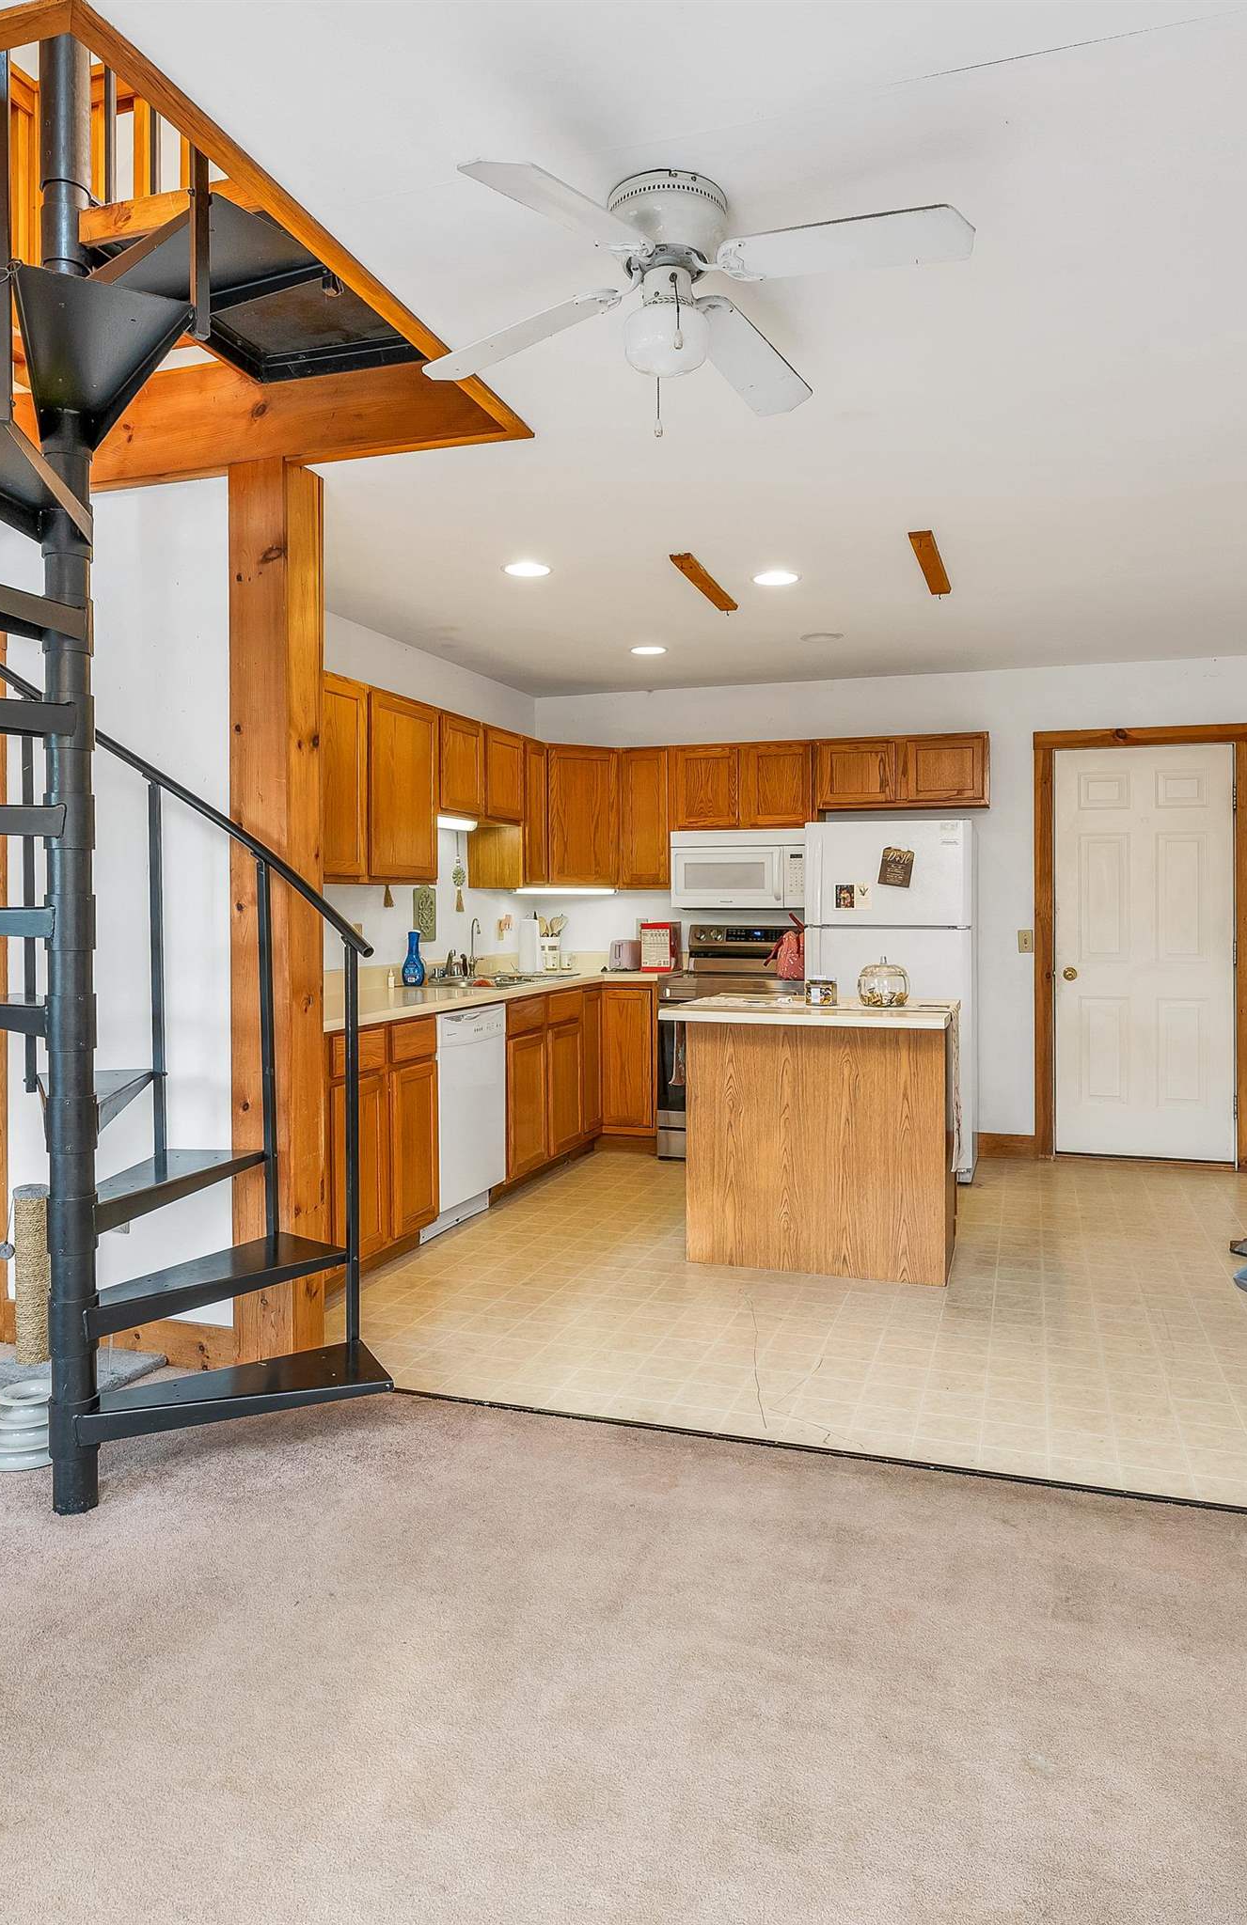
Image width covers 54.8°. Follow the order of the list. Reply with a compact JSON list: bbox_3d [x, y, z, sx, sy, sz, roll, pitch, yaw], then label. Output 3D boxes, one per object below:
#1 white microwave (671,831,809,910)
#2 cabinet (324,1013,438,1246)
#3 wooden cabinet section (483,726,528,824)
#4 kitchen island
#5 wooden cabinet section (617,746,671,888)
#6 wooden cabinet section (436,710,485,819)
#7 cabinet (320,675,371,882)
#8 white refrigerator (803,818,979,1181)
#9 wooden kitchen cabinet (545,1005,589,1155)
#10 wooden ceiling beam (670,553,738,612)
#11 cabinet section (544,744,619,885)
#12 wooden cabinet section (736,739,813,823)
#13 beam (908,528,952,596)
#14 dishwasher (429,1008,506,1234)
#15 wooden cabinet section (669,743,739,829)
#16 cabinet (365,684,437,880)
[{"bbox_3d":[0.685,-0.491,6.431,0.756,0.413,0.403,0,1,19],"label":"white microwave"},{"bbox_3d":[-1.109,0.647,4.292,0.625,0.887,0.761,0,1,19],"label":"cabinet"},{"bbox_3d":[-0.725,-0.906,5.899,0.325,0.451,0.502,1,2,19],"label":"wooden cabinet section"},{"bbox_3d":[0.719,0.620,4.510,1.008,0.900,0.720,1,2,19],"label":"kitchen island"},{"bbox_3d":[0.165,-0.793,6.659,0.288,0.760,0.325,1,2,19],"label":"wooden cabinet section"},{"bbox_3d":[-0.880,-0.883,5.443,0.325,0.451,0.461,1,2,19],"label":"wooden cabinet section"},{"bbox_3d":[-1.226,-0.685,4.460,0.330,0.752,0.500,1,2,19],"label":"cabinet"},{"bbox_3d":[1.359,0.185,5.998,0.769,1.688,0.728,1,2,19],"label":"white refrigerator"},{"bbox_3d":[-0.556,0.539,5.859,0.600,0.750,0.520,1,2,19],"label":"wooden kitchen cabinet"},{"bbox_3d":[0.321,-1.416,4.526,0.077,0.025,0.796,0,1,19],"label":"wooden ceiling beam"},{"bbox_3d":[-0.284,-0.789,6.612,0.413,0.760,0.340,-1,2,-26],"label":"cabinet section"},{"bbox_3d":[0.850,-0.936,6.427,0.393,0.456,0.325,1,2,19],"label":"wooden cabinet section"},{"bbox_3d":[1.101,-1.409,4.281,0.076,0.025,0.806,0,1,19],"label":"beam"},{"bbox_3d":[-0.884,0.624,4.928,0.610,0.870,0.607,1,2,19],"label":"dishwasher"},{"bbox_3d":[0.483,-0.941,6.552,0.384,0.456,0.325,1,2,19],"label":"wooden cabinet section"},{"bbox_3d":[-1.047,-0.700,4.977,0.330,0.752,0.585,1,2,19],"label":"cabinet"}]

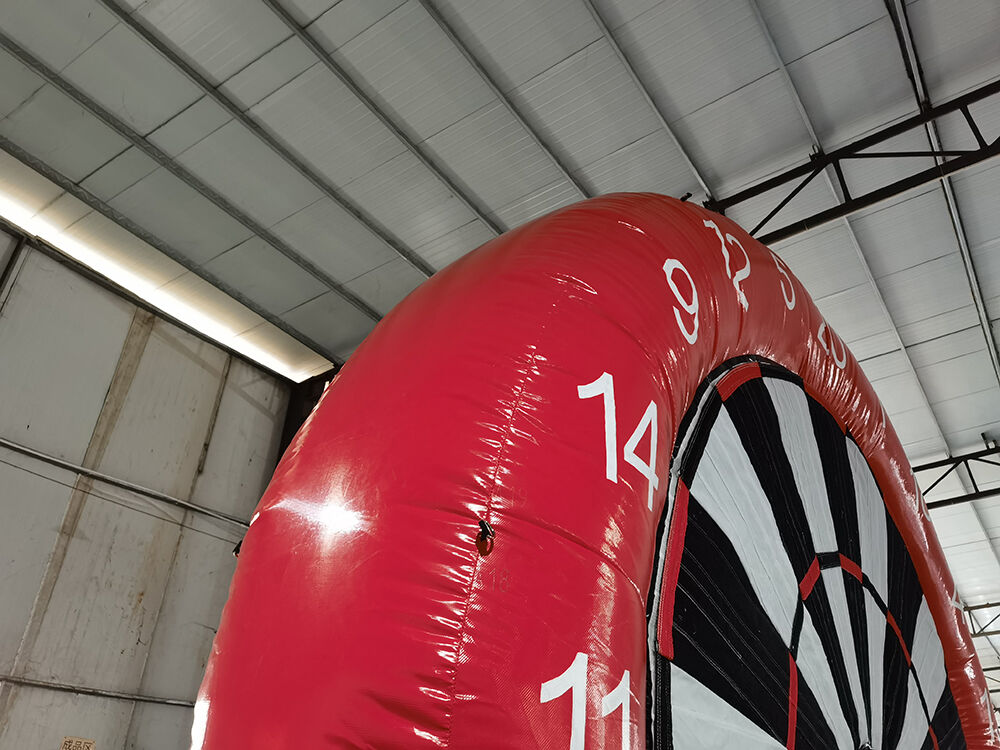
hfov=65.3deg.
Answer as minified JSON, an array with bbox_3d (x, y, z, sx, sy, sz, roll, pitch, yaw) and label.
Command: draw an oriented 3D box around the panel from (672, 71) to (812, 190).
[{"bbox_3d":[1.932,-1.885,6.158,0.864,0.050,0.959,-20,-36,28],"label":"panel"}]

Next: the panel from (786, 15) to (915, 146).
[{"bbox_3d":[2.607,-2.139,5.759,0.736,0.050,0.964,-20,-36,28],"label":"panel"}]

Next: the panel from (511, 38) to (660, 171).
[{"bbox_3d":[0.653,-2.015,5.908,0.860,0.050,0.969,-20,-36,28],"label":"panel"}]

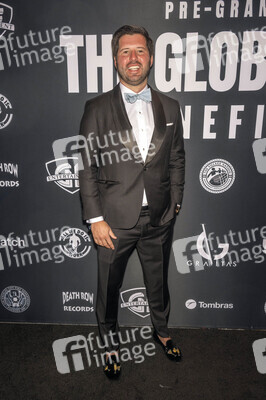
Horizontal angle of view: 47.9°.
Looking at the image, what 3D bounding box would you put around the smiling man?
[{"bbox_3d":[-0.008,0.050,1.626,0.550,1.800,0.350,-3,11,-15],"label":"smiling man"}]

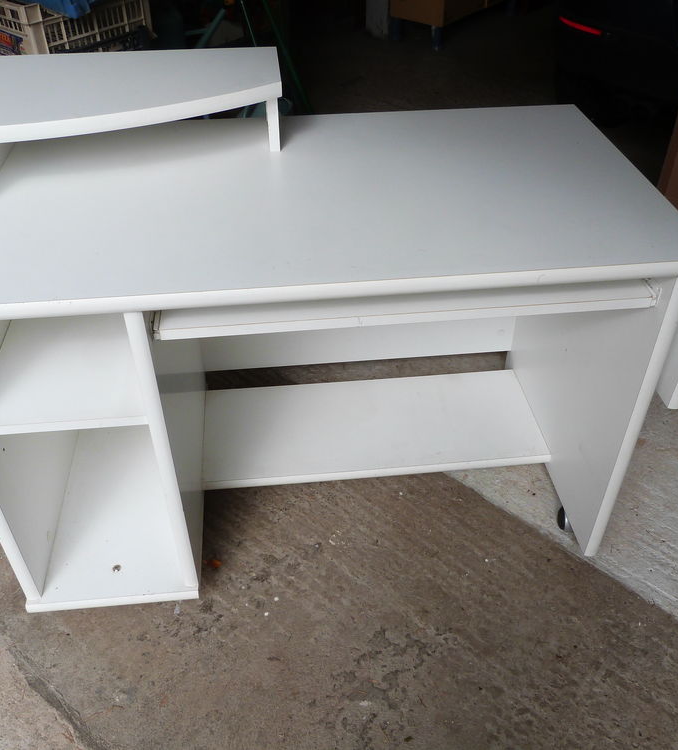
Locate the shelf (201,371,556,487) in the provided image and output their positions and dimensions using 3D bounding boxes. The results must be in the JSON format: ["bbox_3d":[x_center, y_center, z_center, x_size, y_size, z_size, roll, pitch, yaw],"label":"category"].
[{"bbox_3d":[0.073,0.118,1.685,0.765,0.026,0.300,-4,39,-5],"label":"shelf"}]

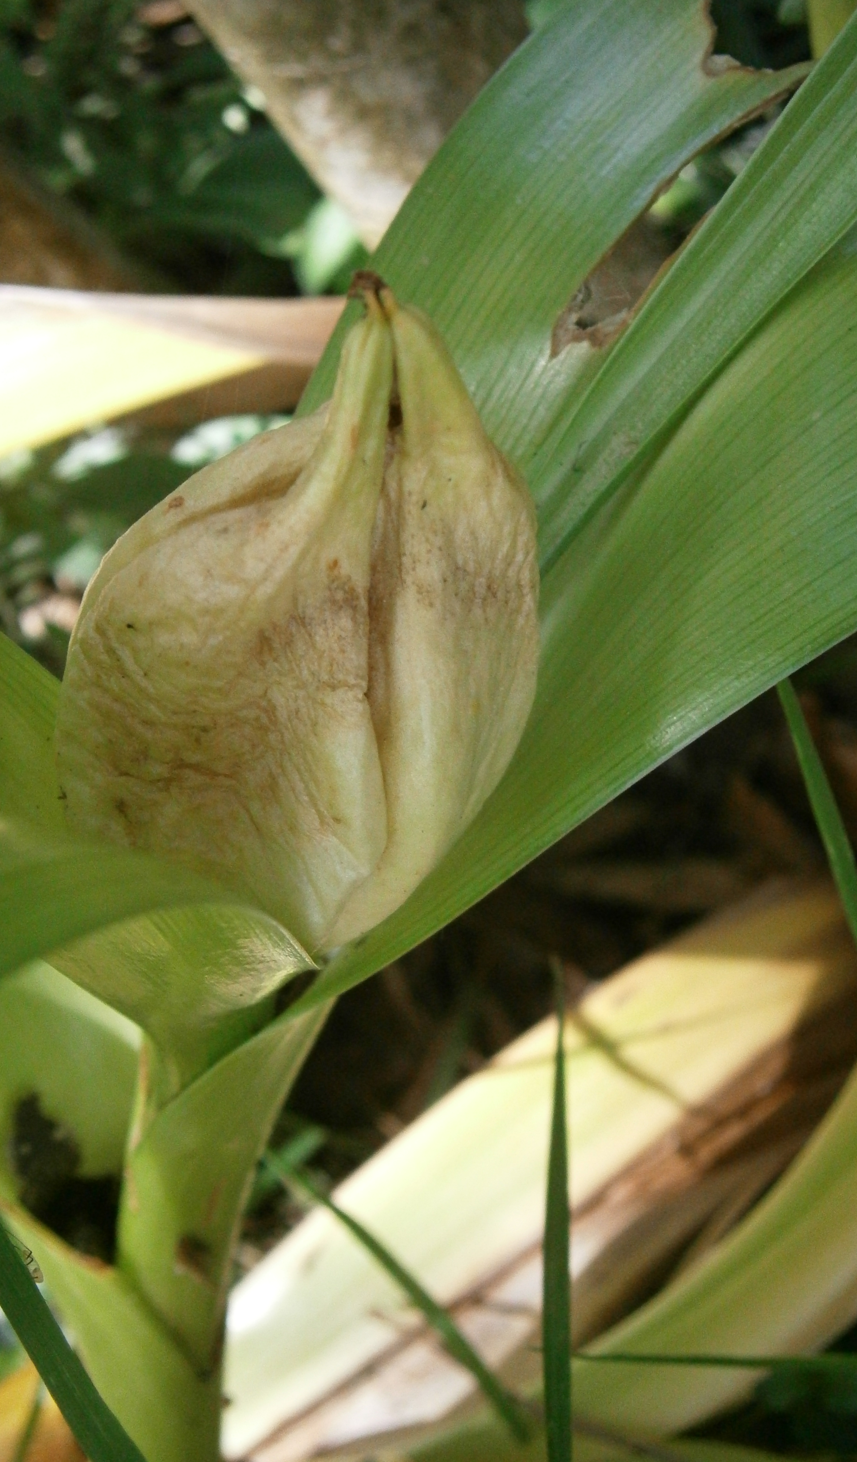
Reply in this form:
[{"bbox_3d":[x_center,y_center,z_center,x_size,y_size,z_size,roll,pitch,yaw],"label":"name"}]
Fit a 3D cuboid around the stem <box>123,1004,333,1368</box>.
[{"bbox_3d":[-0.024,0.053,0.232,0.019,0.044,0.017,14,21,0],"label":"stem"}]

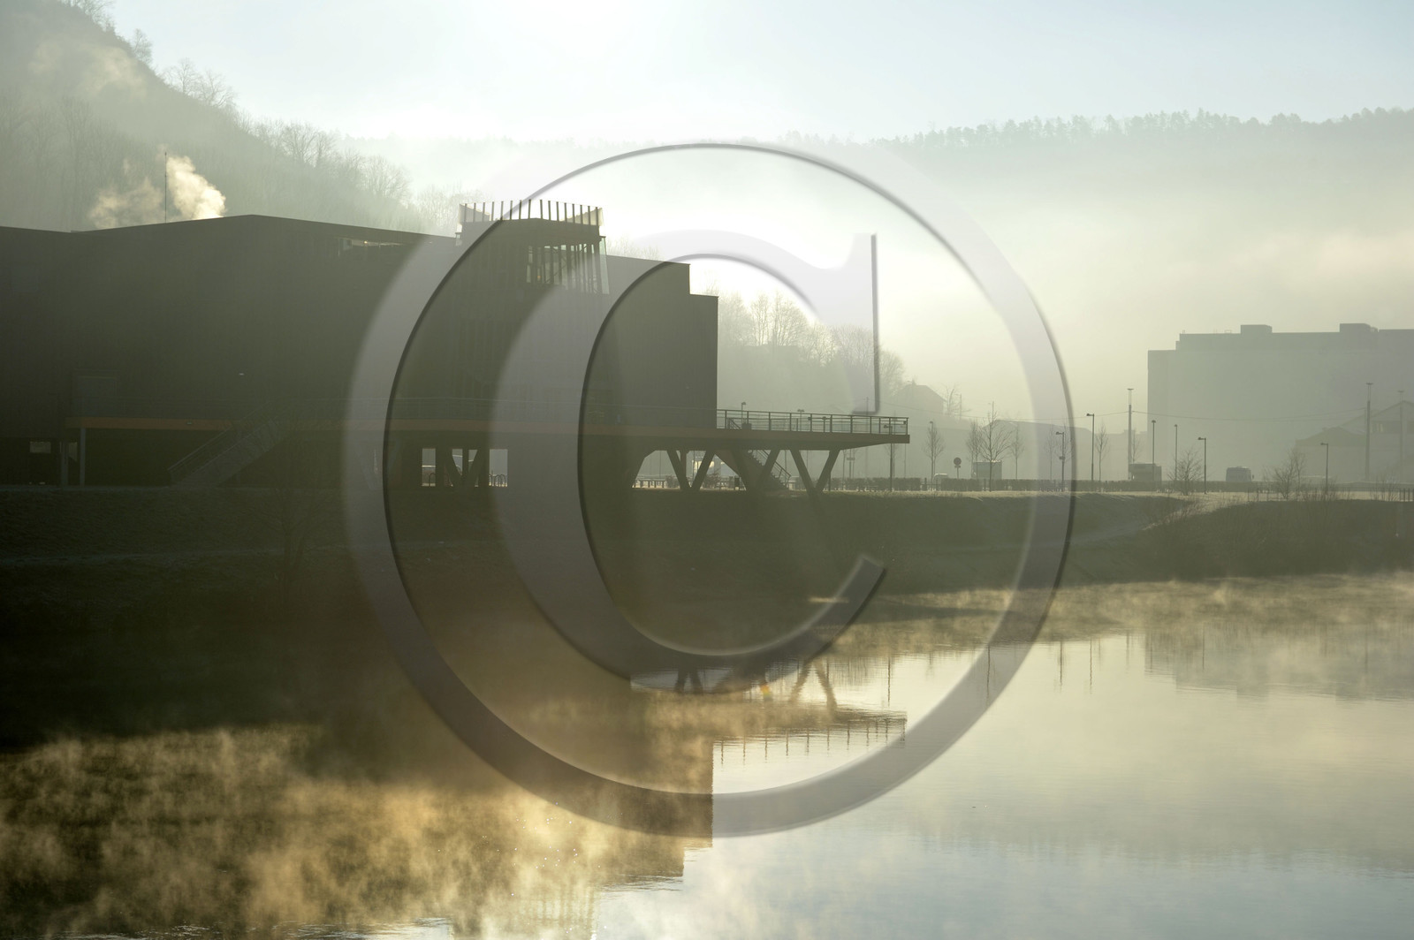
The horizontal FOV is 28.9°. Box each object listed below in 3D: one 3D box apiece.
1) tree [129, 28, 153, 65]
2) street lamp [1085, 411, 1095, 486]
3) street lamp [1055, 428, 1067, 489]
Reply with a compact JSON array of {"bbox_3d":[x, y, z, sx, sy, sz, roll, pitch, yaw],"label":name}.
[{"bbox_3d":[-131.910,-98.560,640.000,5.600,8.700,5.600,1,0,0],"label":"tree"},{"bbox_3d":[33.150,-1.500,237.000,0.750,6.600,0.250,0,0,18],"label":"street lamp"},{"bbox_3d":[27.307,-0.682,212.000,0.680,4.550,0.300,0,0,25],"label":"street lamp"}]

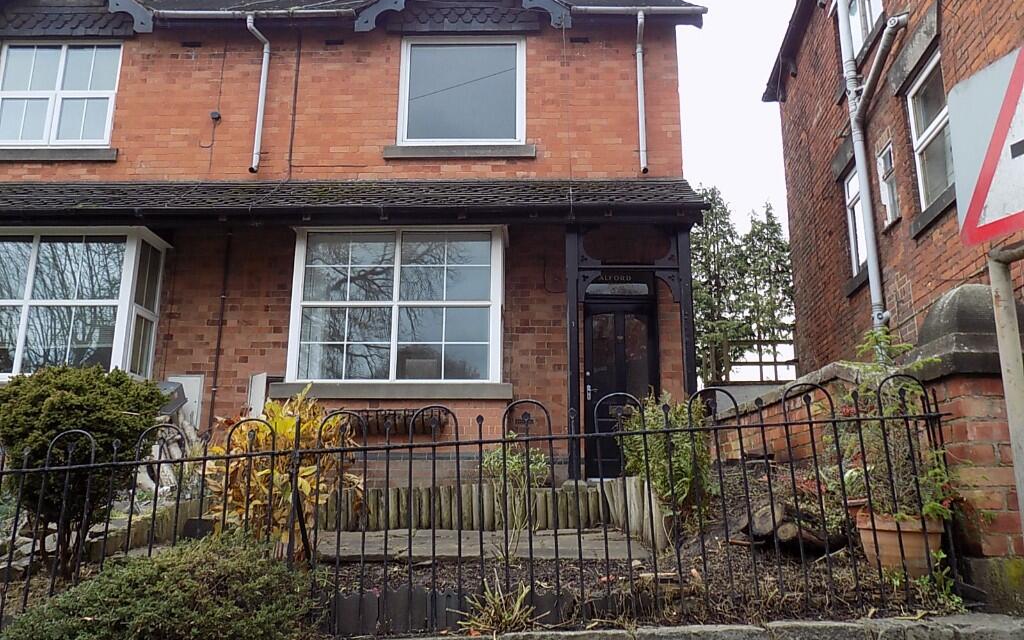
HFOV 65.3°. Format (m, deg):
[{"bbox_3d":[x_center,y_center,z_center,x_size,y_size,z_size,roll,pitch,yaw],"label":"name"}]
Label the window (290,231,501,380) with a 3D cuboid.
[{"bbox_3d":[-1.177,-0.145,8.221,2.164,1.625,0.140,0,-14,1],"label":"window"}]

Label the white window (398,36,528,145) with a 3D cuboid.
[{"bbox_3d":[-0.575,-2.688,9.436,1.481,1.399,0.100,0,-14,1],"label":"white window"}]

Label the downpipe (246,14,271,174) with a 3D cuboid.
[{"bbox_3d":[-3.002,-2.634,9.278,0.262,1.983,0.220,0,-14,1],"label":"downpipe"}]

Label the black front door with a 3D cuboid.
[{"bbox_3d":[1.175,0.735,8.709,0.795,1.965,0.080,0,-14,1],"label":"black front door"}]

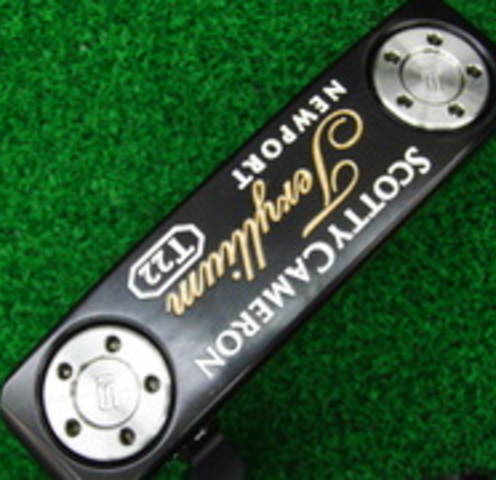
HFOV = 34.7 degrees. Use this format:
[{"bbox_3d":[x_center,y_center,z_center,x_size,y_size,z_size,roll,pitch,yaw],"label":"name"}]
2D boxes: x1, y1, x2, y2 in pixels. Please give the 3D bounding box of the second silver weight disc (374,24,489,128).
[{"bbox_3d":[0.033,-0.029,0.145,0.021,0.004,0.021,1,69,-3],"label":"second silver weight disc"}]

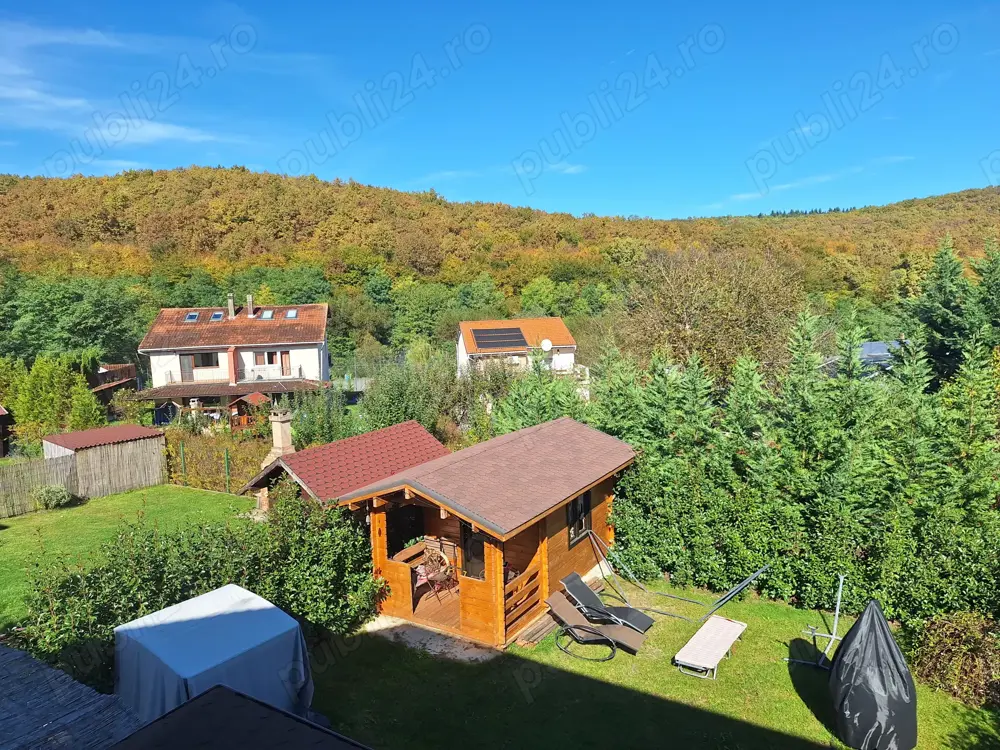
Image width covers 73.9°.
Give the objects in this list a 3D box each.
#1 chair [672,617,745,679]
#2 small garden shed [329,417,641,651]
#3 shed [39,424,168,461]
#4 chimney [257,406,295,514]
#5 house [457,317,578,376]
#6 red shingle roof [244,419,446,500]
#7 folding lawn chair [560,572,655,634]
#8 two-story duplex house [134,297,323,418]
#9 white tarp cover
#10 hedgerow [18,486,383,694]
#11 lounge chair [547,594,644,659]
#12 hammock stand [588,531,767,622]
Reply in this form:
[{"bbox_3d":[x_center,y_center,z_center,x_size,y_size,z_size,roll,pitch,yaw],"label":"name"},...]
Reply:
[{"bbox_3d":[3.905,4.967,12.138,0.678,0.260,1.852,3,8,37],"label":"chair"},{"bbox_3d":[0.056,2.888,13.887,3.716,2.974,6.031,3,8,31],"label":"small garden shed"},{"bbox_3d":[-14.913,3.276,25.321,2.427,2.004,3.275,2,7,34],"label":"shed"},{"bbox_3d":[-6.136,2.354,18.240,0.800,2.987,0.850,3,8,31],"label":"chimney"},{"bbox_3d":[1.316,-2.025,69.314,10.590,7.363,10.800,-3,6,-10],"label":"house"},{"bbox_3d":[-3.616,2.014,16.696,2.467,0.989,5.110,2,7,28],"label":"red shingle roof"},{"bbox_3d":[1.898,4.166,11.761,1.619,0.930,0.660,3,8,34],"label":"folding lawn chair"},{"bbox_3d":[-21.322,-2.036,55.738,14.200,9.550,13.300,-2,7,-10],"label":"two-story duplex house"},{"bbox_3d":[-4.144,4.276,9.599,2.120,1.380,1.820,4,8,39],"label":"white tarp cover"},{"bbox_3d":[-5.109,3.829,12.072,5.575,1.750,1.500,-5,7,-29],"label":"hedgerow"},{"bbox_3d":[1.608,4.274,11.198,1.636,0.851,0.660,2,8,30],"label":"lounge chair"},{"bbox_3d":[3.292,3.878,12.661,3.350,1.200,0.850,3,8,31],"label":"hammock stand"}]

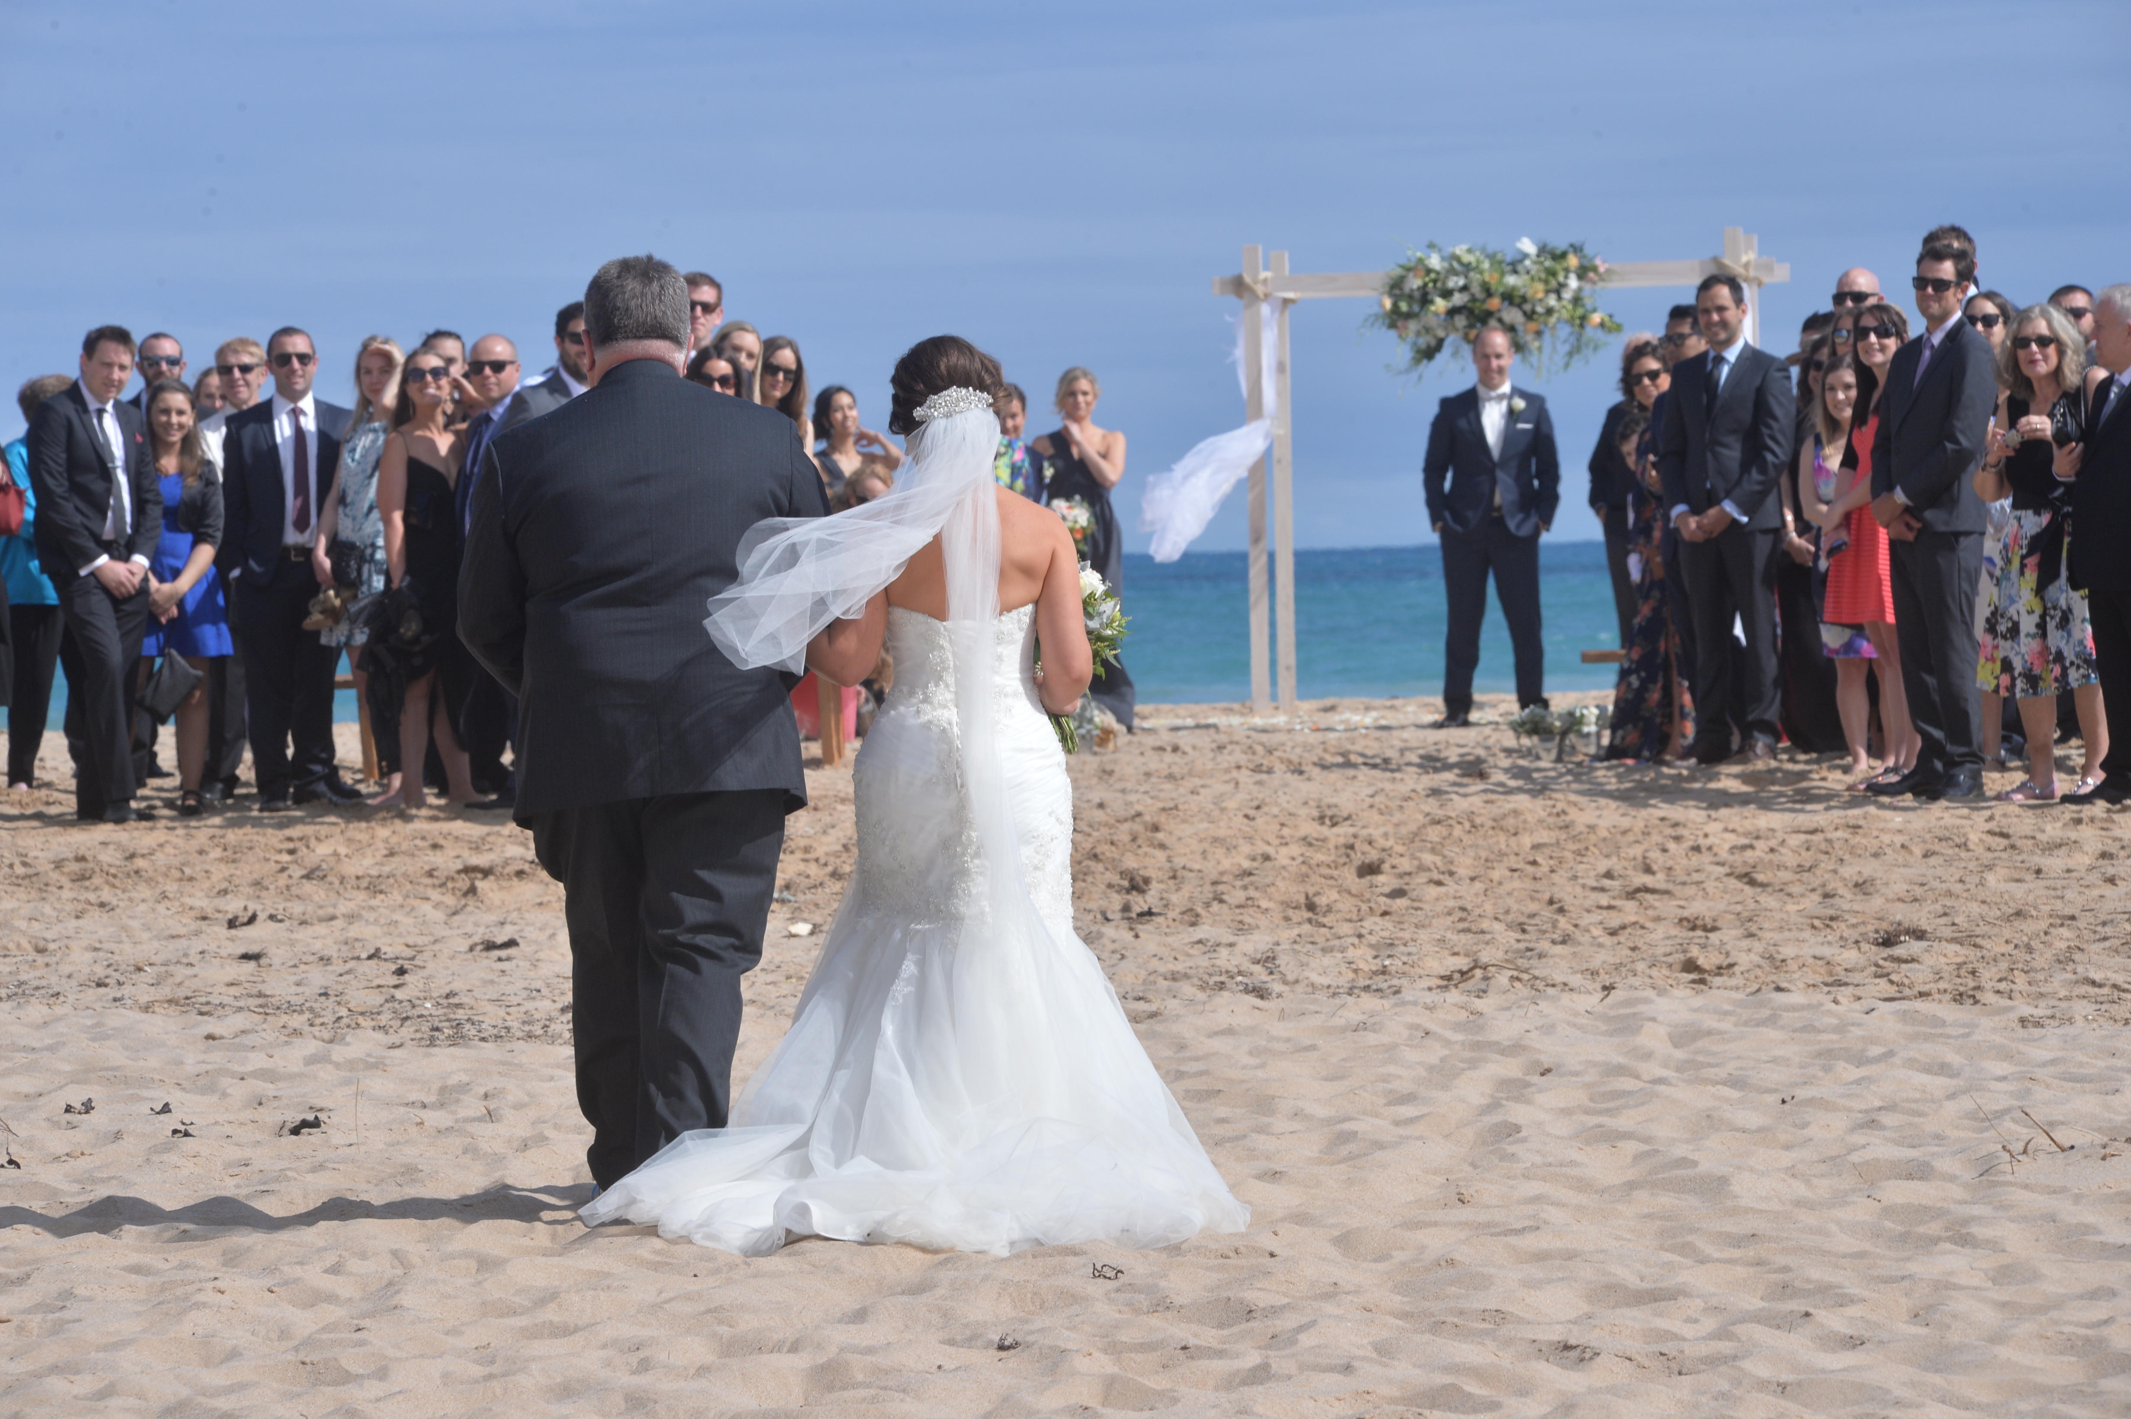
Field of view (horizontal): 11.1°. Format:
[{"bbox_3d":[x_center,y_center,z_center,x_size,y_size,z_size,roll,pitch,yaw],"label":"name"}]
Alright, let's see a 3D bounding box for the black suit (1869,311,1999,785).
[{"bbox_3d":[2.959,-0.547,37.300,0.520,1.550,0.360,-1,1,38],"label":"black suit"}]

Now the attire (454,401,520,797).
[{"bbox_3d":[-2.126,-0.409,40.800,0.520,1.483,0.350,-1,1,25],"label":"attire"}]

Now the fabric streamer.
[{"bbox_3d":[0.664,-1.282,50.500,0.660,1.200,0.300,-1,1,0],"label":"fabric streamer"}]

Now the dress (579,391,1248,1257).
[{"bbox_3d":[-0.285,0.190,20.750,1.230,1.590,1.350,-1,1,4],"label":"dress"}]

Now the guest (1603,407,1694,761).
[{"bbox_3d":[2.208,-0.488,41.400,0.420,1.380,0.360,-1,1,15],"label":"guest"}]

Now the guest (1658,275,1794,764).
[{"bbox_3d":[2.485,-0.714,41.200,0.540,1.830,0.380,-1,1,20],"label":"guest"}]

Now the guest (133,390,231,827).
[{"bbox_3d":[-3.291,-0.415,40.700,0.430,1.630,0.320,-1,1,-3],"label":"guest"}]

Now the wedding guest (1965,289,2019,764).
[{"bbox_3d":[3.342,-0.653,39.400,0.430,1.700,0.320,-1,1,22],"label":"wedding guest"}]

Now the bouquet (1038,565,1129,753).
[{"bbox_3d":[0.028,-0.099,21.250,0.230,0.365,0.230,-2,1,0],"label":"bouquet"}]

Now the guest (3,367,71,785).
[{"bbox_3d":[-4.180,-0.518,44.500,0.440,1.670,0.330,-1,1,23],"label":"guest"}]

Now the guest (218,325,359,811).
[{"bbox_3d":[-2.881,-0.525,40.600,0.530,1.797,0.340,-1,1,-15],"label":"guest"}]

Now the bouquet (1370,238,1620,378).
[{"bbox_3d":[2.010,-1.884,51.300,1.120,0.640,0.480,-1,1,6],"label":"bouquet"}]

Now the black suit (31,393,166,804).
[{"bbox_3d":[-3.571,-0.401,40.300,0.520,1.590,0.360,-2,1,-32],"label":"black suit"}]

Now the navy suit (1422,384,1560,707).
[{"bbox_3d":[1.932,-0.722,49.700,0.610,1.520,0.340,-1,1,2],"label":"navy suit"}]

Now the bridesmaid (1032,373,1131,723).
[{"bbox_3d":[0.079,-0.725,49.400,0.470,1.638,0.400,-1,1,0],"label":"bridesmaid"}]

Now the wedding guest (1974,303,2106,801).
[{"bbox_3d":[3.281,-0.530,36.900,0.460,1.670,0.370,-1,1,22],"label":"wedding guest"}]

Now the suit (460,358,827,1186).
[{"bbox_3d":[-0.810,0.122,21.100,0.700,1.601,0.480,-1,1,5],"label":"suit"}]

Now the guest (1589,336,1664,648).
[{"bbox_3d":[2.269,-0.665,43.300,0.480,1.613,0.330,-1,1,25],"label":"guest"}]

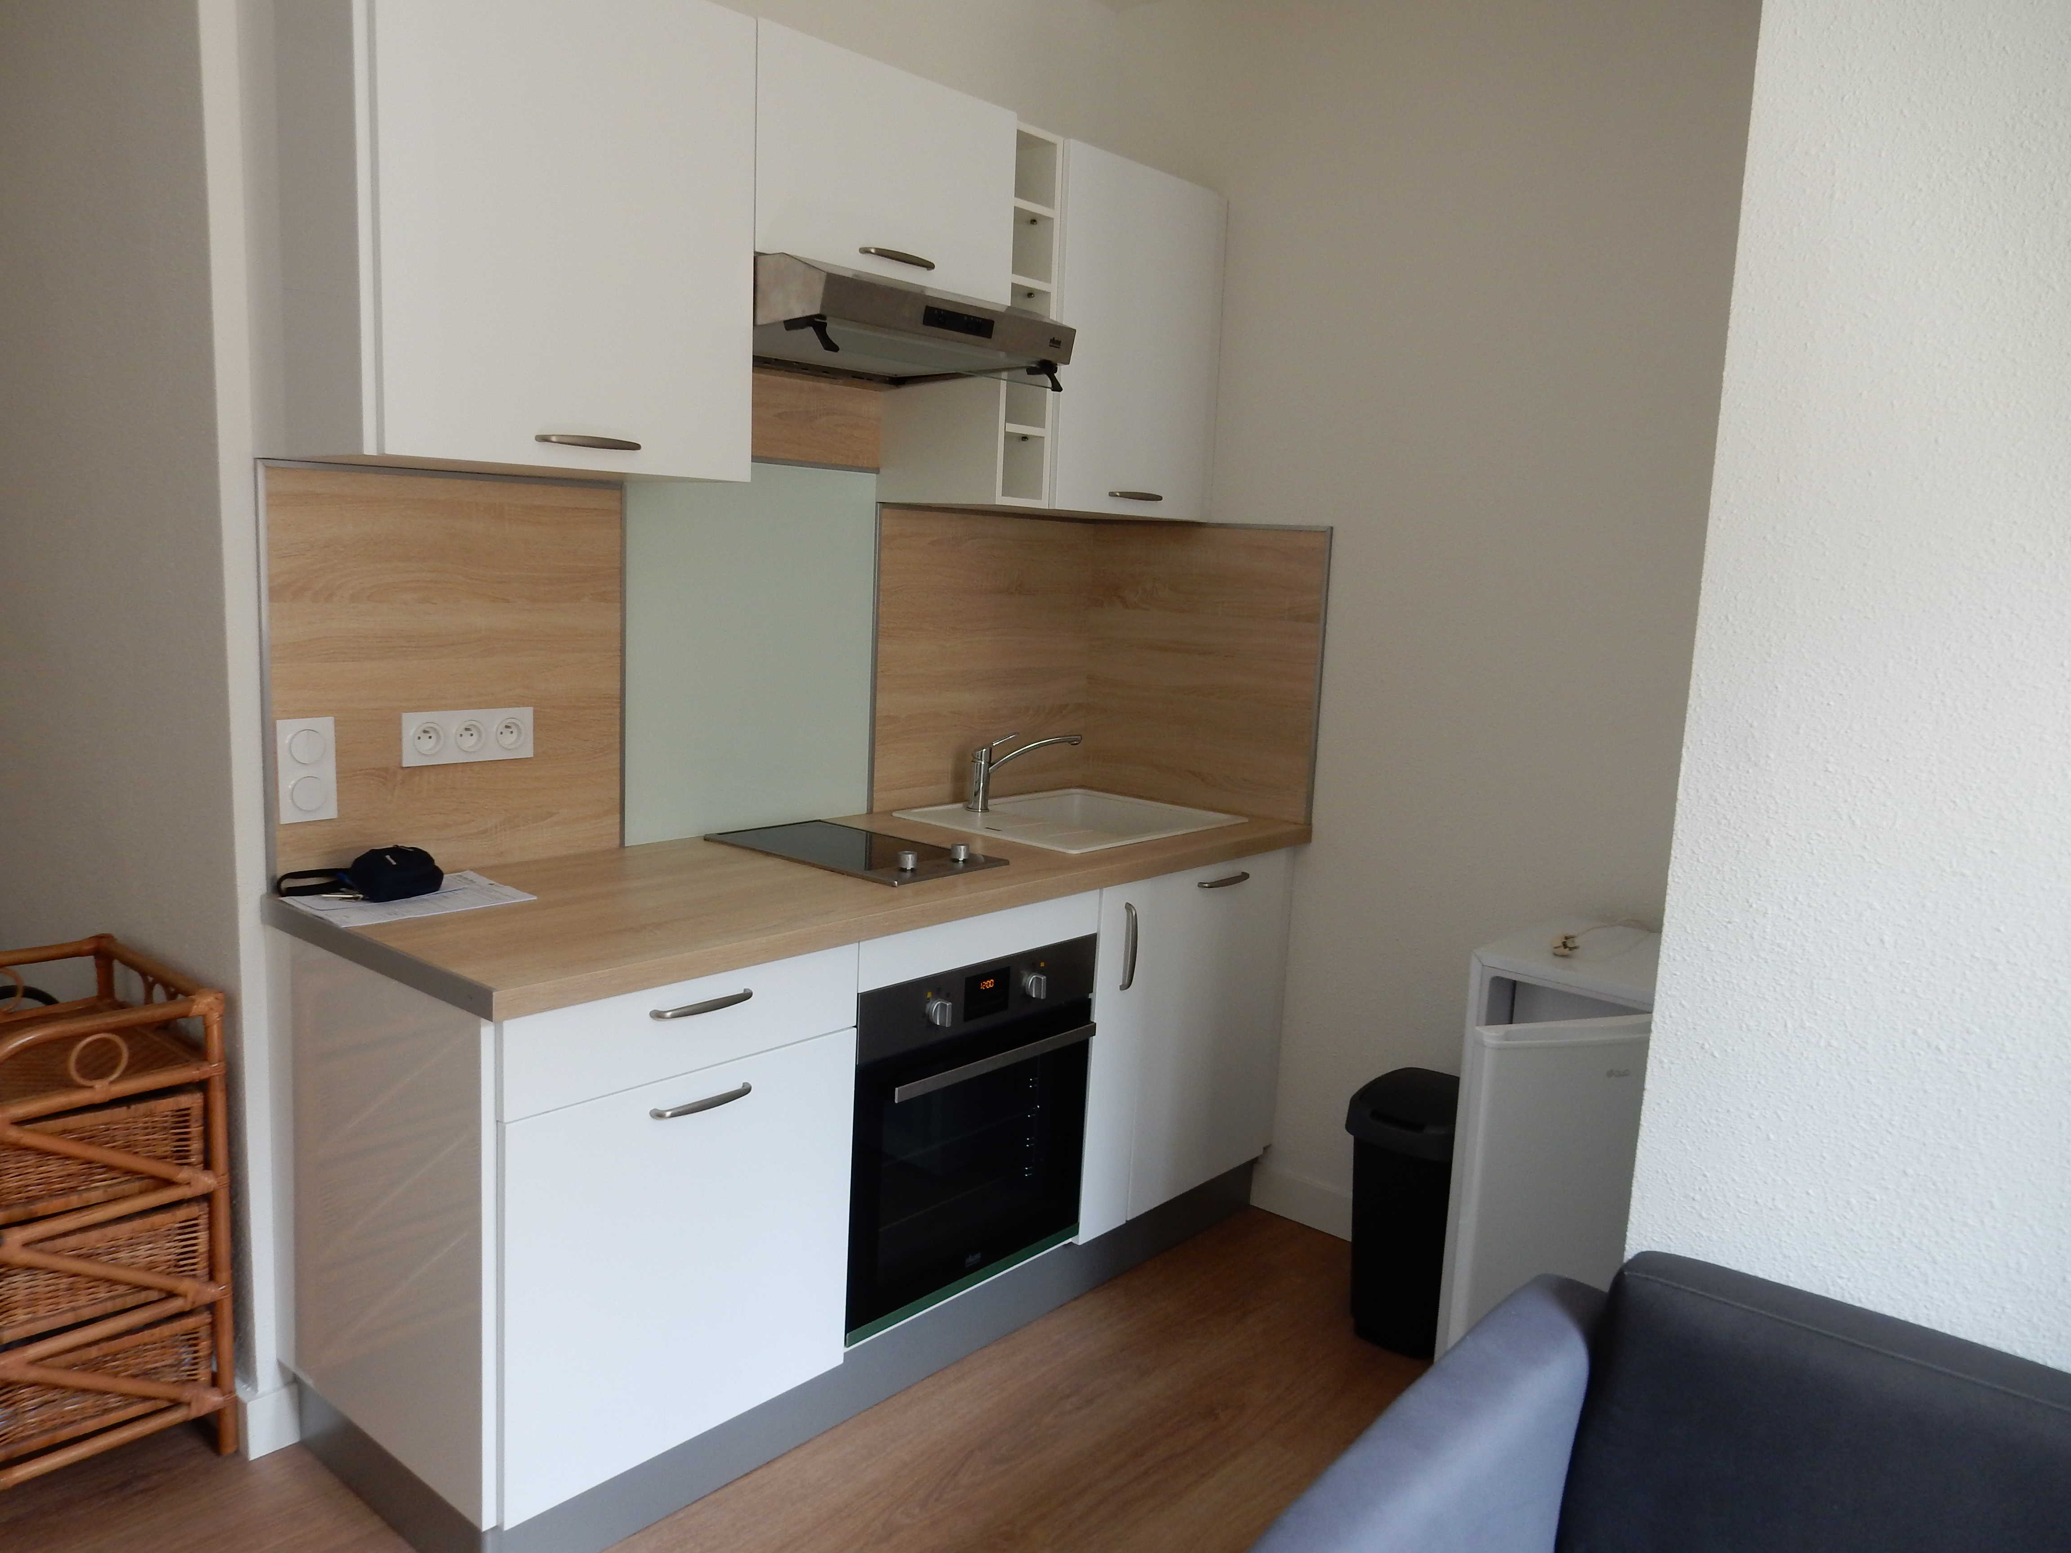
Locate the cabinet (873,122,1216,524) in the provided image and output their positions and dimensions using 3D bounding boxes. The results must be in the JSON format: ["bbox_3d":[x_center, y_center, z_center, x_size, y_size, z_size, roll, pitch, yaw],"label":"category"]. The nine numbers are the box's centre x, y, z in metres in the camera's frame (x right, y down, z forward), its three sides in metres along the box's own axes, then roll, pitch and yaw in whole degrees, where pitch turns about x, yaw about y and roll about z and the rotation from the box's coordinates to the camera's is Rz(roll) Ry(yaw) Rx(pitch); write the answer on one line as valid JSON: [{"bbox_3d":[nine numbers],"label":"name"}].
[{"bbox_3d":[0.051,-0.921,3.187,0.332,0.707,0.713,10,11,40],"label":"cabinet"}]

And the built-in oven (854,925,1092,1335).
[{"bbox_3d":[-0.297,0.573,2.770,0.565,0.593,0.595,10,11,40],"label":"built-in oven"}]

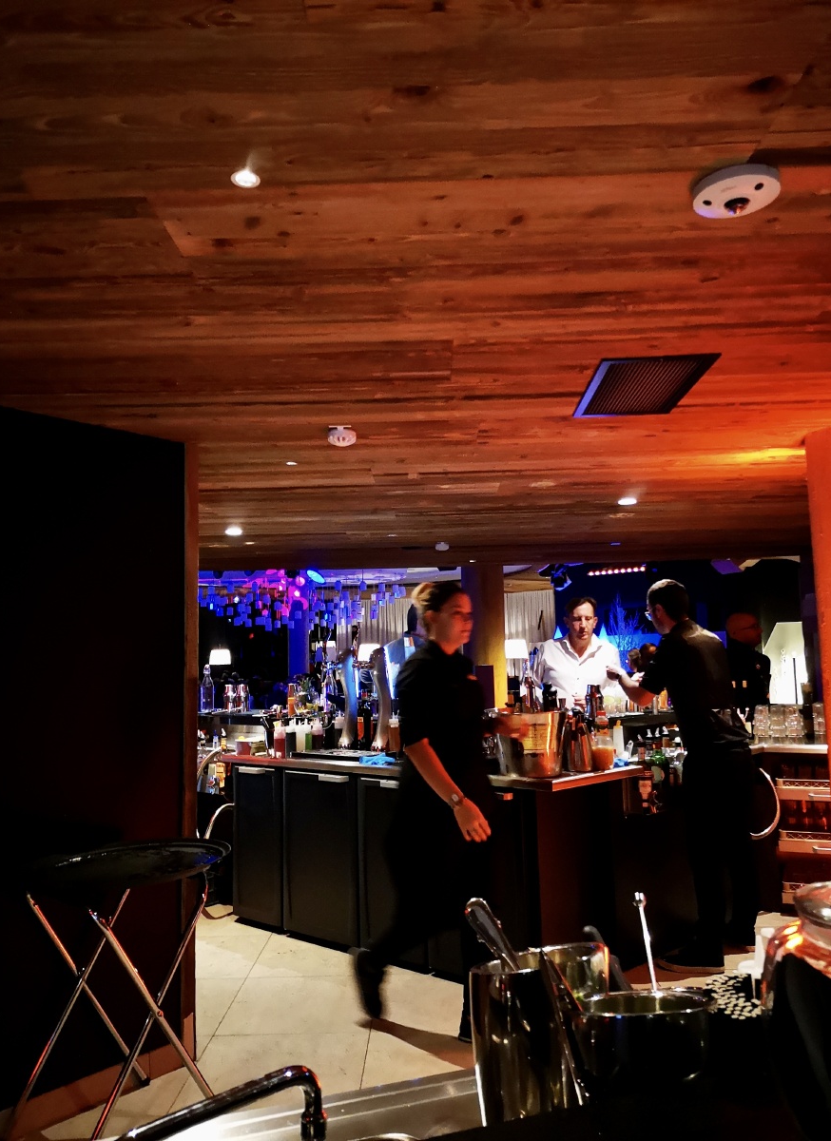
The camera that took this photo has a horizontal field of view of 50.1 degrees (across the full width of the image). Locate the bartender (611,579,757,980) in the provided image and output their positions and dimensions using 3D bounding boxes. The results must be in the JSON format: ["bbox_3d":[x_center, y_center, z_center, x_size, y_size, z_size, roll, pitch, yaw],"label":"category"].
[{"bbox_3d":[1.298,0.937,4.332,0.680,1.760,0.560,-7,-8,44],"label":"bartender"}]

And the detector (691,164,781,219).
[{"bbox_3d":[0.583,-0.681,1.616,0.150,0.042,0.150,-1,-6,0],"label":"detector"}]

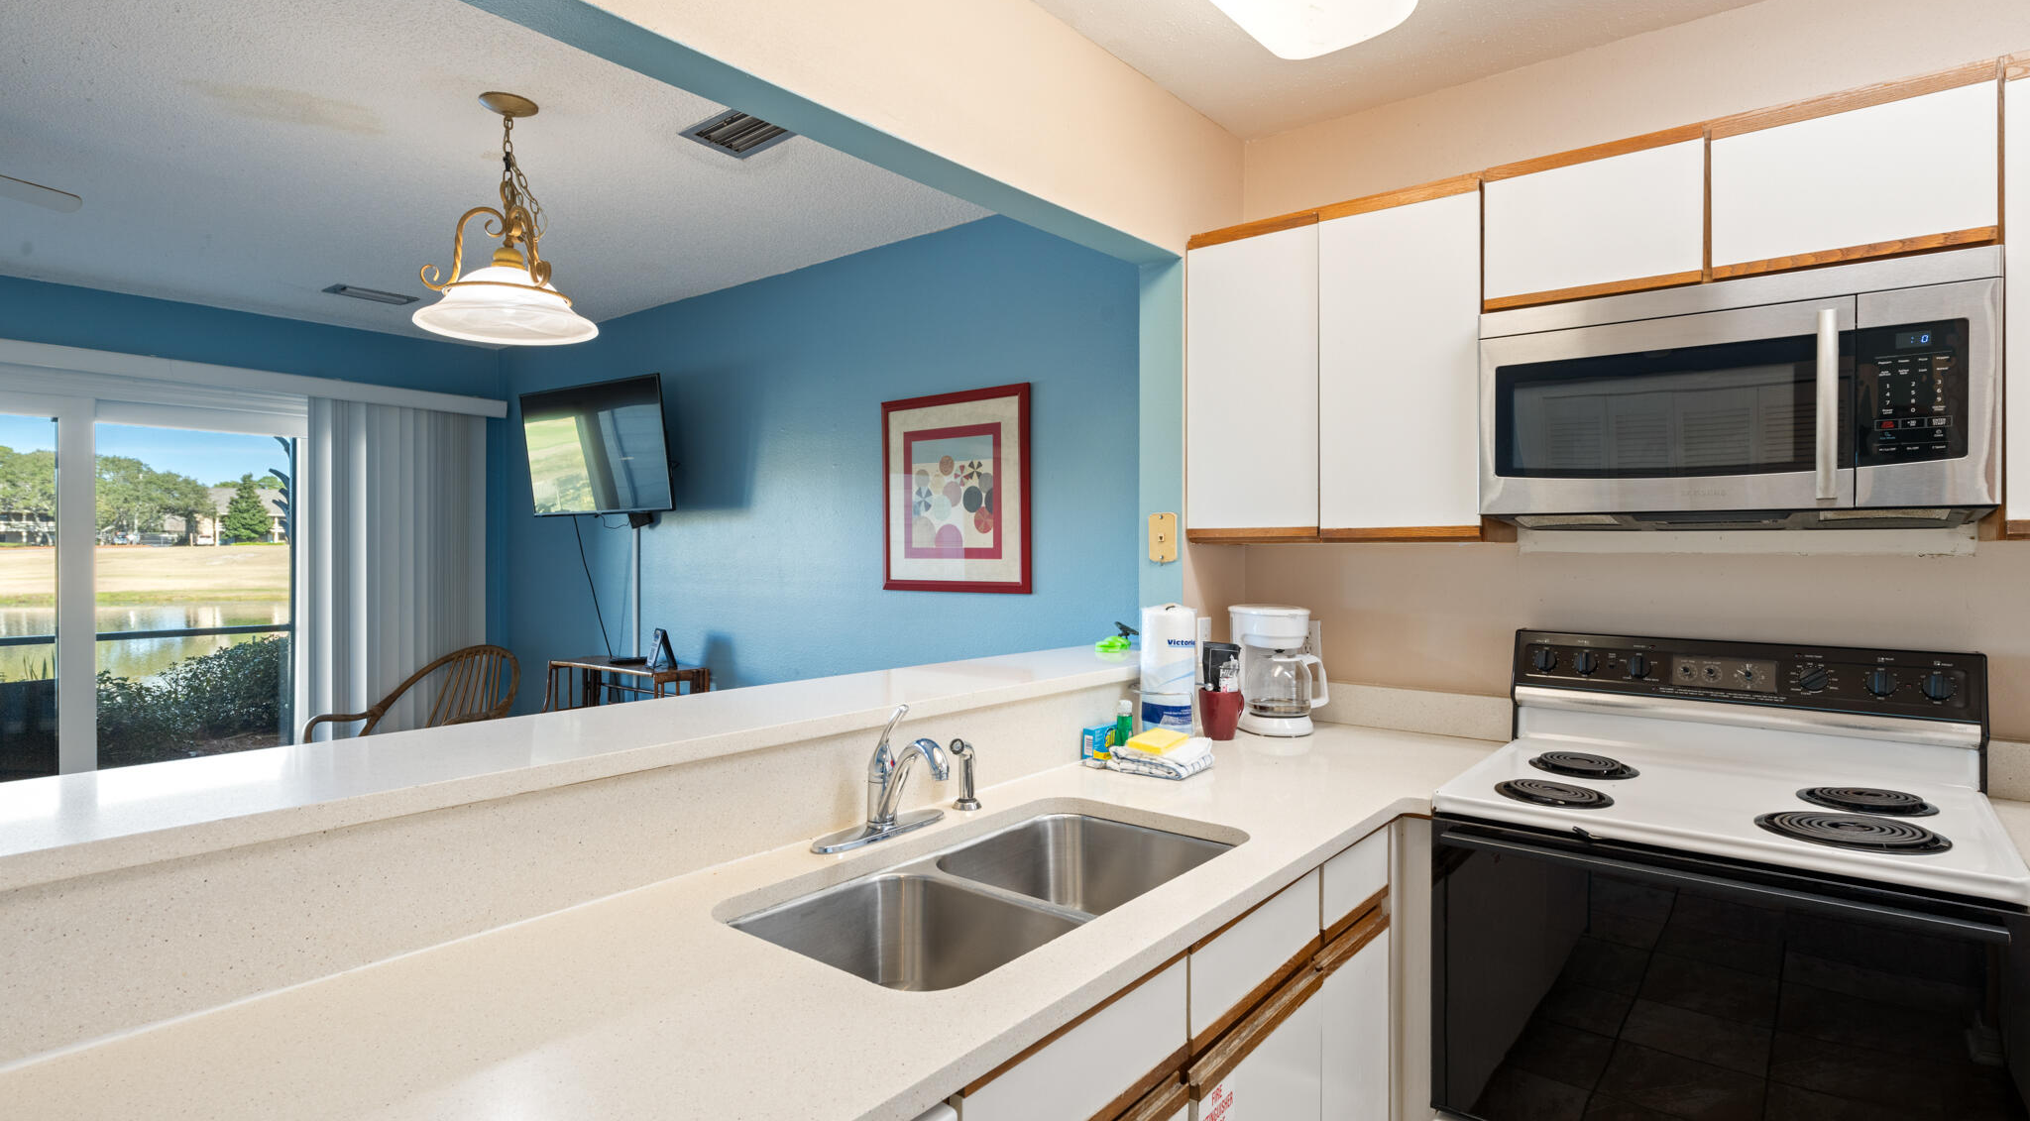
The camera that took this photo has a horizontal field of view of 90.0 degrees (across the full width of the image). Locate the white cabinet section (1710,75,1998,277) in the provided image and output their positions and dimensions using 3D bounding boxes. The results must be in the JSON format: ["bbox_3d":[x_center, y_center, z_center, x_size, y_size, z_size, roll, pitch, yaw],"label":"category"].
[{"bbox_3d":[1.501,-0.638,1.840,0.376,0.258,0.320,0,1,39],"label":"white cabinet section"}]

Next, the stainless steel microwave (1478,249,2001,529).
[{"bbox_3d":[1.342,-0.283,1.944,0.760,0.425,0.400,0,1,39],"label":"stainless steel microwave"}]

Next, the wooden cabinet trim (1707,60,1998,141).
[{"bbox_3d":[1.403,-0.771,1.716,0.375,0.034,0.022,1,1,39],"label":"wooden cabinet trim"}]

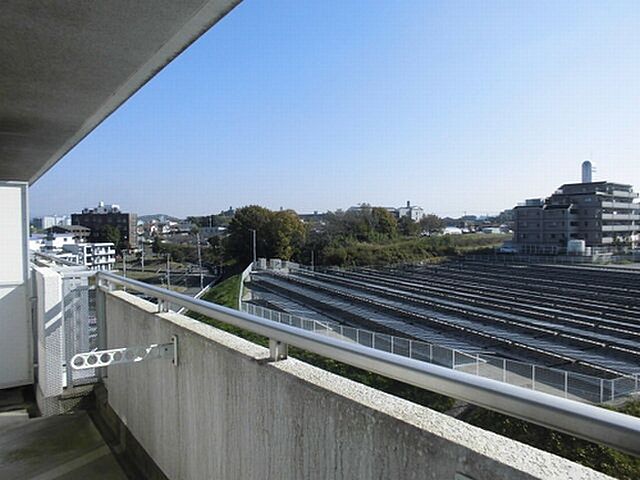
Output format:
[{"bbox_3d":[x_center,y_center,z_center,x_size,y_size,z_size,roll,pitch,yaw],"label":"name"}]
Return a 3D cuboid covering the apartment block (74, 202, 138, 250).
[{"bbox_3d":[-91.561,-5.757,205.000,23.800,19.800,10.500,-1,2,-2],"label":"apartment block"}]

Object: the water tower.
[{"bbox_3d":[67.284,-16.941,121.000,2.400,5.900,2.400,0,2,27],"label":"water tower"}]

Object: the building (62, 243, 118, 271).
[{"bbox_3d":[-77.175,5.965,162.000,10.000,9.300,11.500,0,2,28],"label":"building"}]

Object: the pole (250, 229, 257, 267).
[{"bbox_3d":[-15.494,1.747,112.000,1.400,8.800,0.400,-1,2,0],"label":"pole"}]

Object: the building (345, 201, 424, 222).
[{"bbox_3d":[34.065,-13.938,250.000,38.000,12.500,13.000,0,2,21],"label":"building"}]

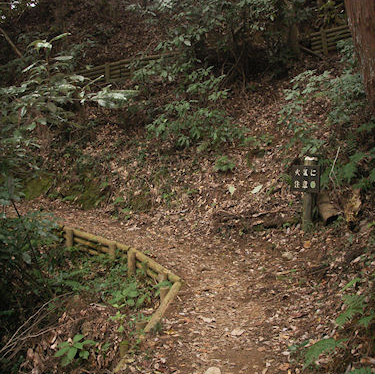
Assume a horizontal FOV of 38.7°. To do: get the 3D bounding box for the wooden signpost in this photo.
[{"bbox_3d":[1.256,0.079,5.500,0.155,0.760,0.360,-3,6,-40],"label":"wooden signpost"}]

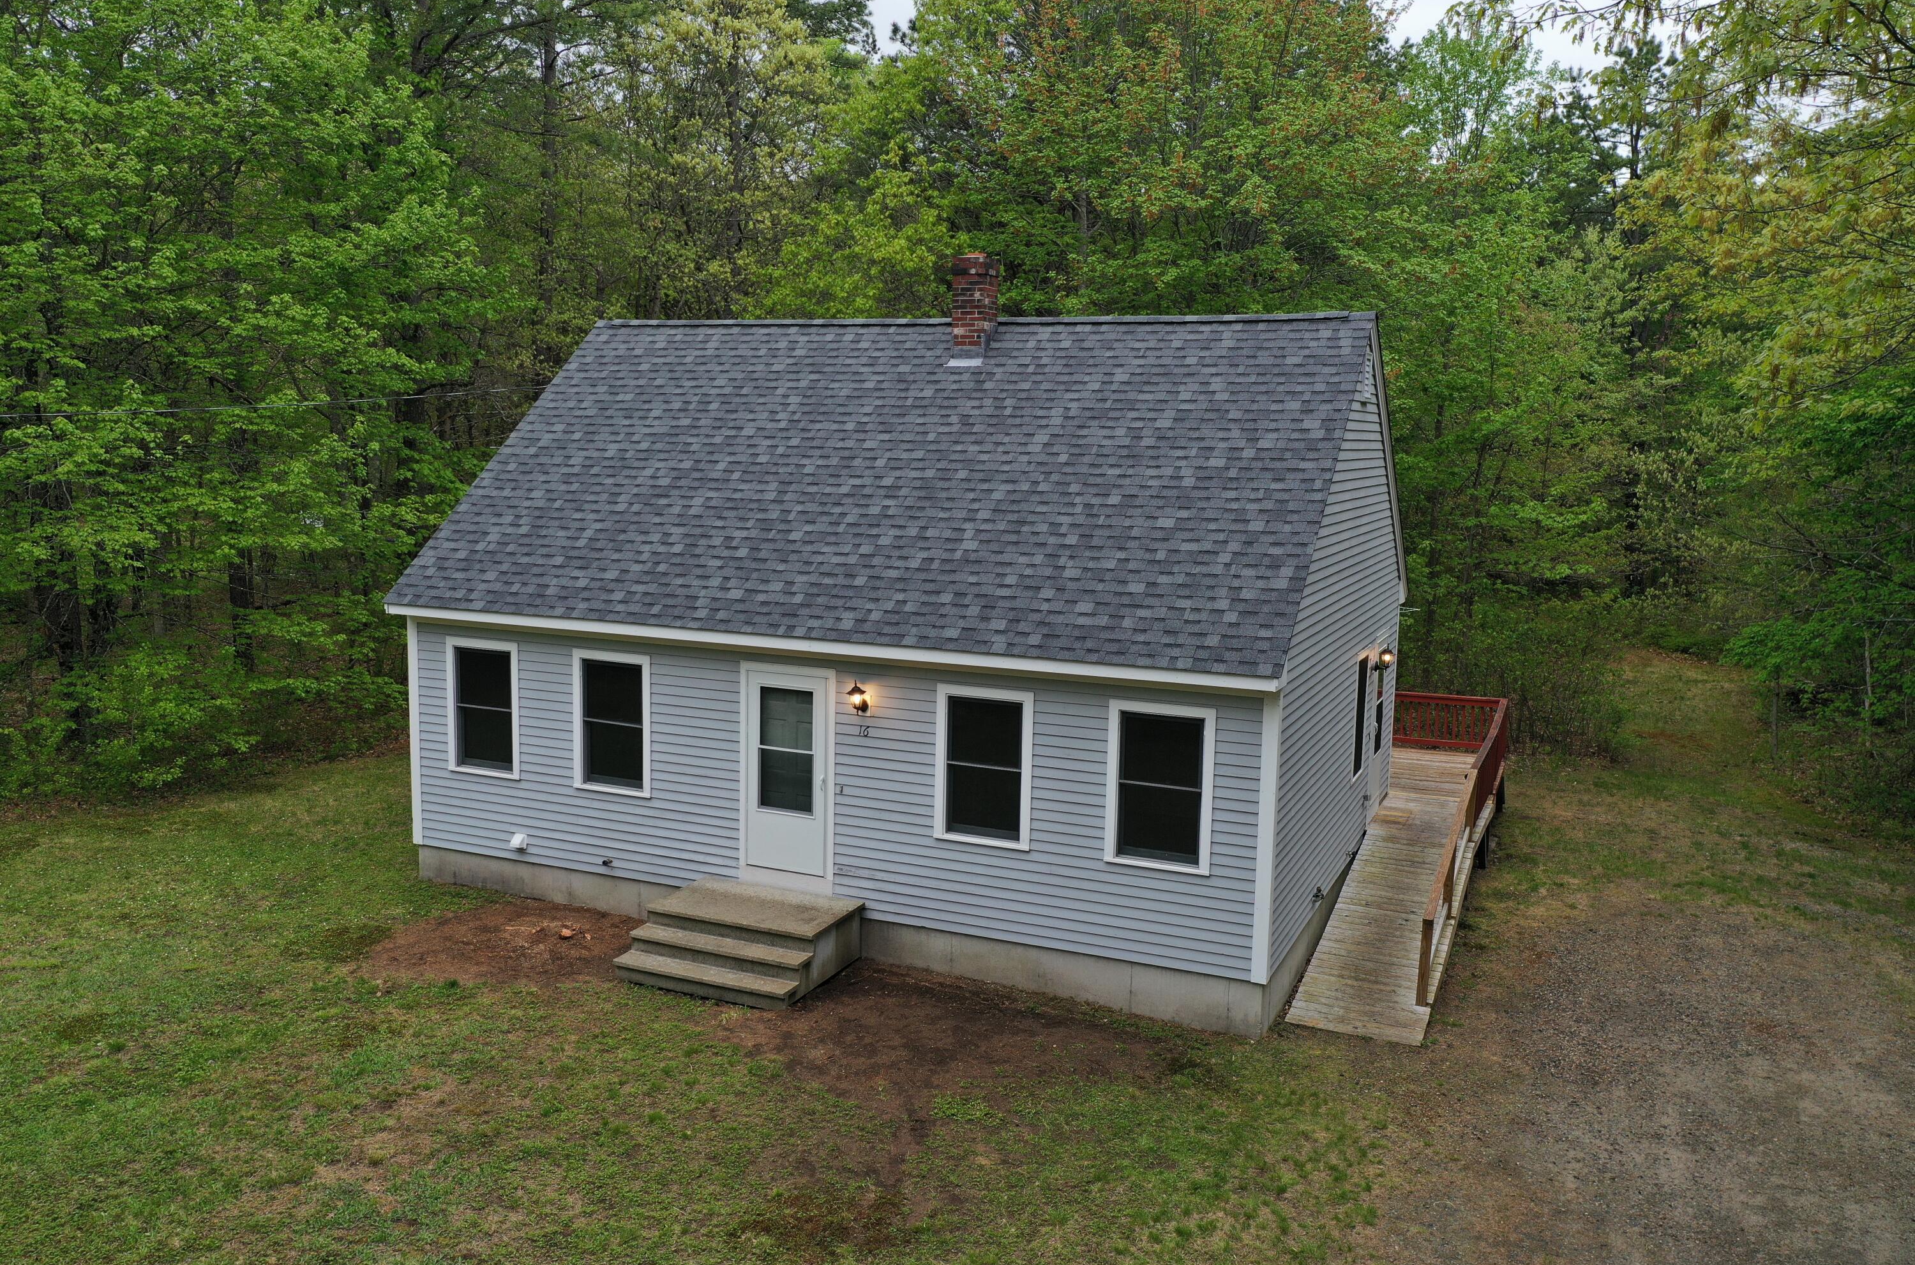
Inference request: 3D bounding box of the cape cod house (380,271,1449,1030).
[{"bbox_3d":[-0.231,-0.802,17.970,9.960,7.330,8.120,5,9,24],"label":"cape cod house"}]

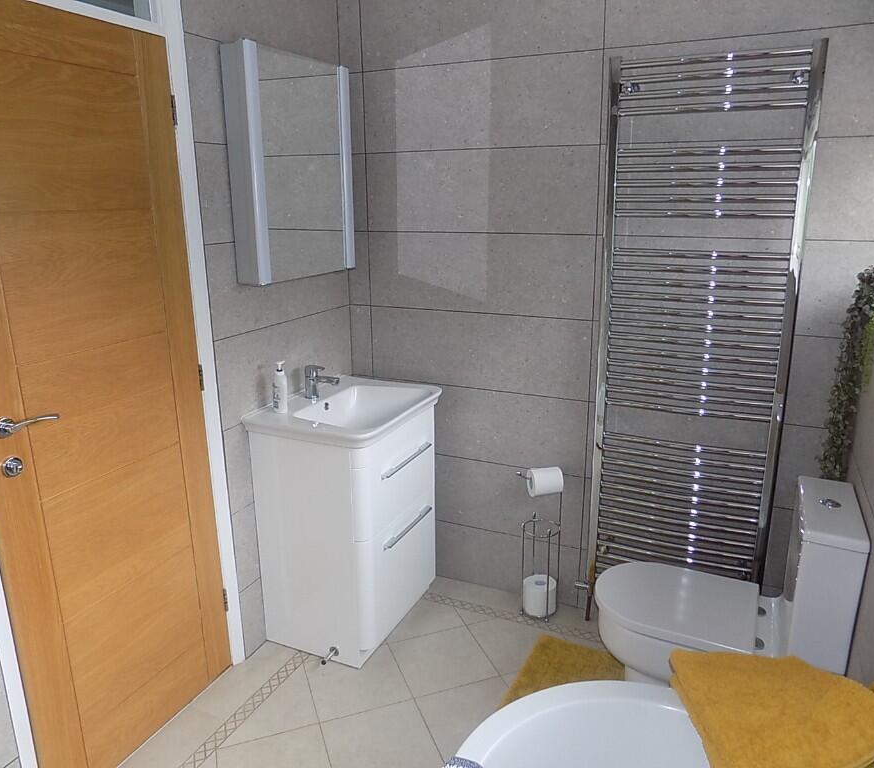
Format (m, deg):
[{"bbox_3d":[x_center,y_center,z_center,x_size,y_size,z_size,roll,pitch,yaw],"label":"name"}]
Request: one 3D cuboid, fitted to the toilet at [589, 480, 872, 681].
[{"bbox_3d":[0.764,0.673,1.891,0.649,0.801,0.392,6,17,24],"label":"toilet"}]

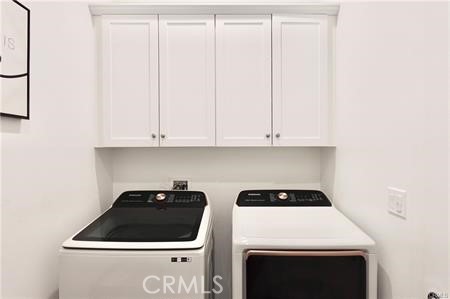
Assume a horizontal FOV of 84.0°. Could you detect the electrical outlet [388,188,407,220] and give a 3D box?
[{"bbox_3d":[0.747,0.229,1.087,0.010,0.116,0.117,0,0,0],"label":"electrical outlet"}]

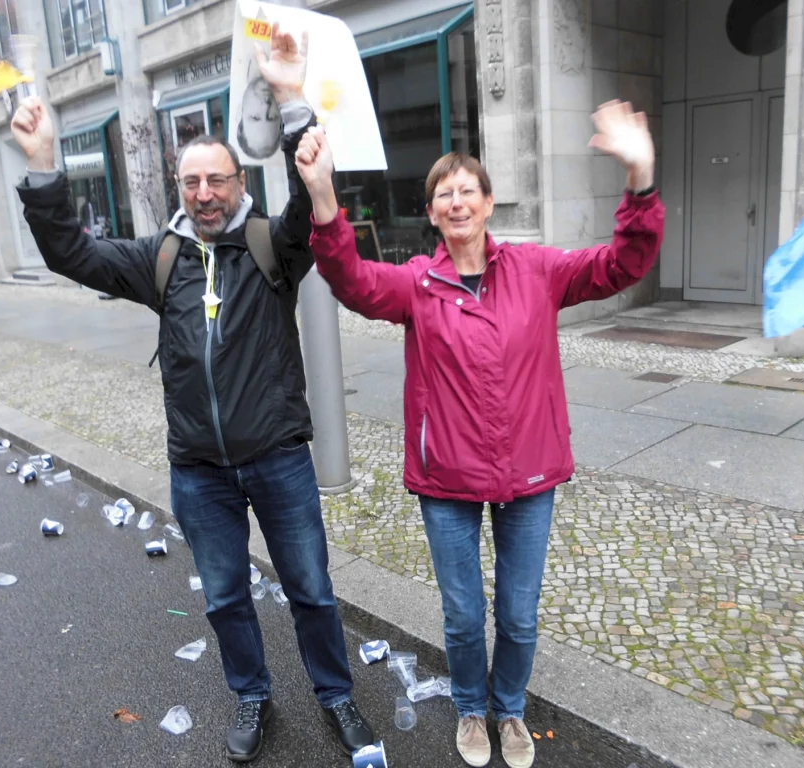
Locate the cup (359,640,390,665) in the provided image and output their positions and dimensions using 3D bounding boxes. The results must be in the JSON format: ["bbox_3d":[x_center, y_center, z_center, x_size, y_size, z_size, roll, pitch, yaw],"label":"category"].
[{"bbox_3d":[-0.093,0.938,2.686,0.085,0.077,0.077,-10,15,-27],"label":"cup"}]

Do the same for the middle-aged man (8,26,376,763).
[{"bbox_3d":[-0.566,0.087,2.187,0.800,2.000,0.450,-5,13,-8],"label":"middle-aged man"}]

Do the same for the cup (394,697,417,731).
[{"bbox_3d":[0.006,1.008,2.367,0.068,0.068,0.095,-5,6,-5],"label":"cup"}]

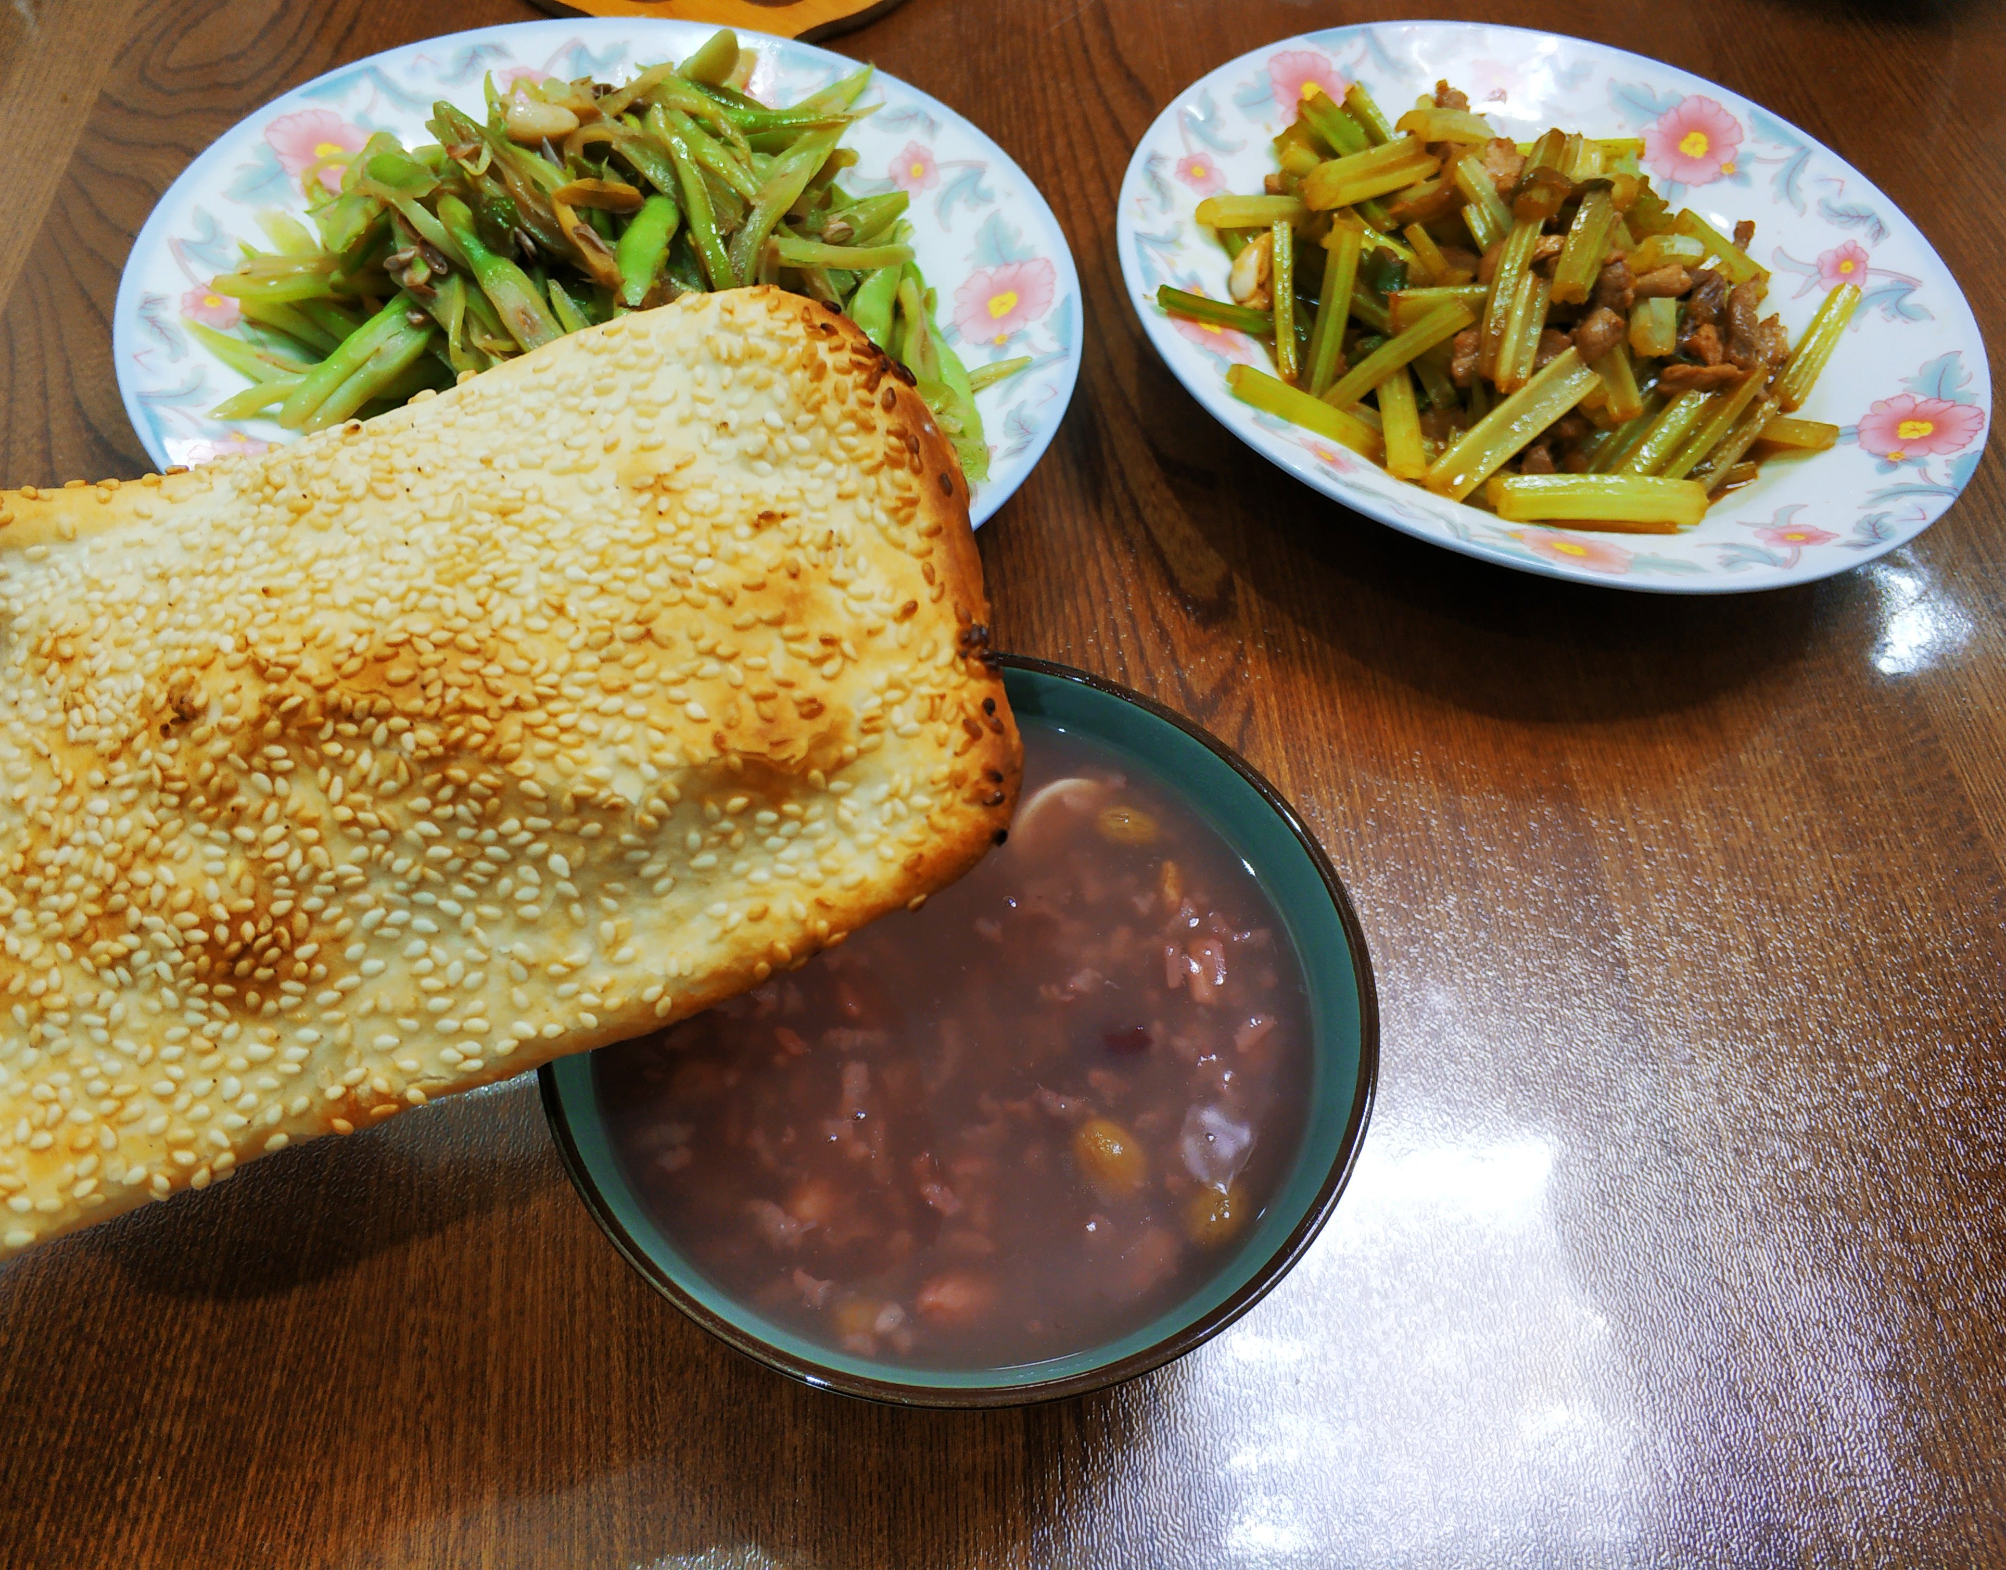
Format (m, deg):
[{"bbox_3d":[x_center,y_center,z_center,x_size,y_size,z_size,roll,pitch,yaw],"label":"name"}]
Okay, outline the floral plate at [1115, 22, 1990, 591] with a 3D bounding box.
[{"bbox_3d":[0.135,-0.120,0.422,0.217,0.035,0.217,0,56,-7],"label":"floral plate"}]

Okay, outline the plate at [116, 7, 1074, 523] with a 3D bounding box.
[{"bbox_3d":[-0.089,-0.106,0.390,0.214,0.035,0.214,0,56,-7],"label":"plate"}]

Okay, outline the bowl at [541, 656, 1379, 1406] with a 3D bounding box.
[{"bbox_3d":[-0.009,0.046,0.273,0.125,0.064,0.125,0,56,-7],"label":"bowl"}]

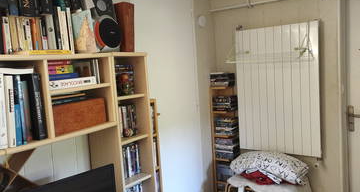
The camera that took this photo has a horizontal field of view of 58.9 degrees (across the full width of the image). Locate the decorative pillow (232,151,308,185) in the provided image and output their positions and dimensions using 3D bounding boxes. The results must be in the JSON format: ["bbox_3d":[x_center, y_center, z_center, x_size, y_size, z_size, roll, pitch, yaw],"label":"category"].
[{"bbox_3d":[0.791,0.608,2.837,0.630,0.195,0.380,0,7,39],"label":"decorative pillow"}]

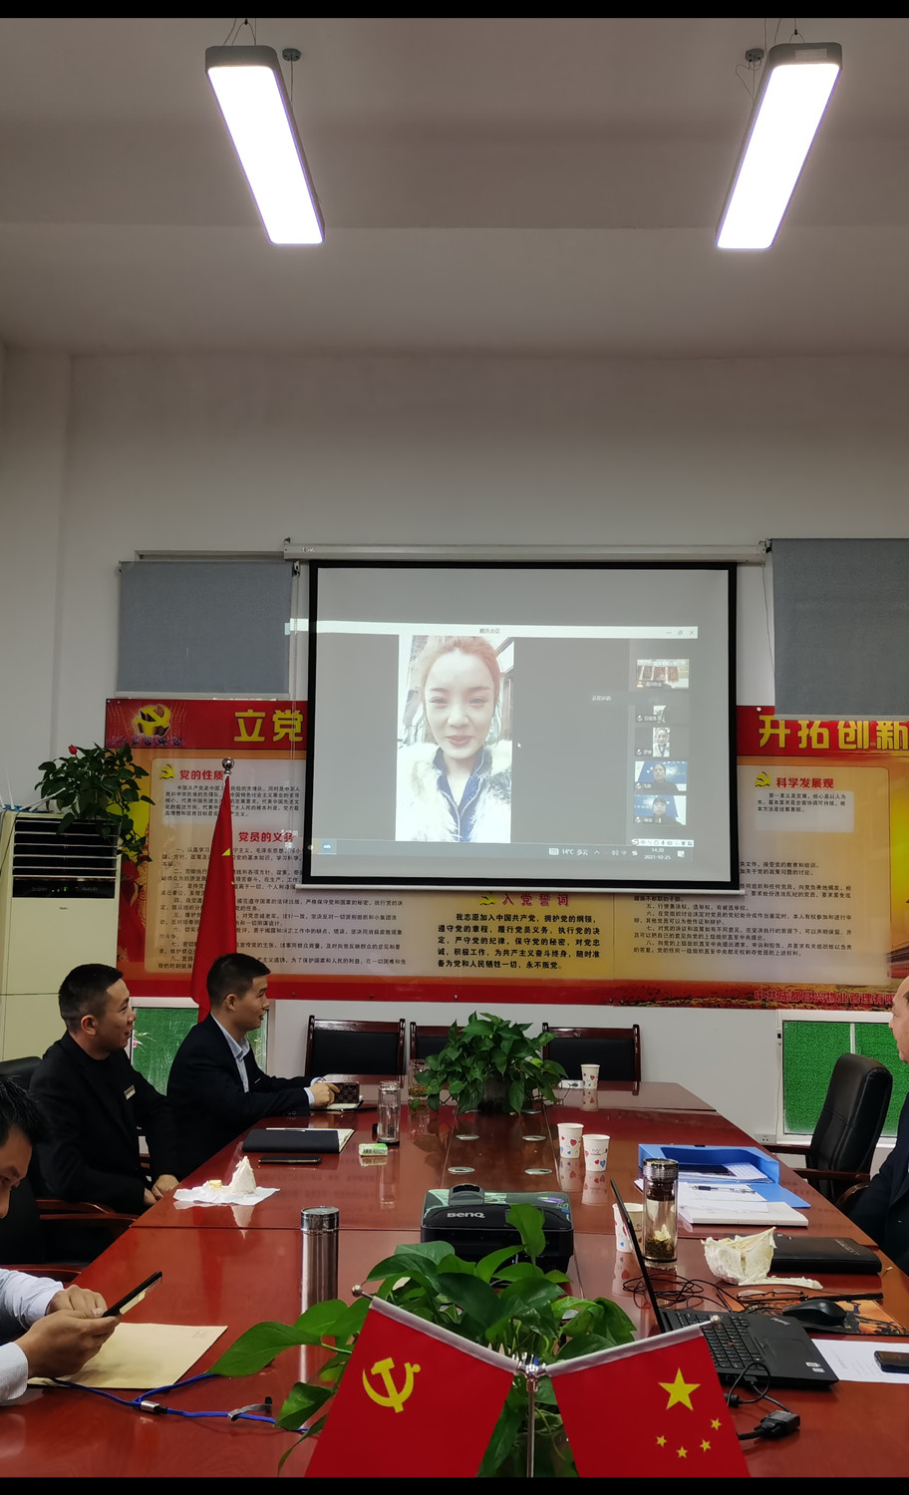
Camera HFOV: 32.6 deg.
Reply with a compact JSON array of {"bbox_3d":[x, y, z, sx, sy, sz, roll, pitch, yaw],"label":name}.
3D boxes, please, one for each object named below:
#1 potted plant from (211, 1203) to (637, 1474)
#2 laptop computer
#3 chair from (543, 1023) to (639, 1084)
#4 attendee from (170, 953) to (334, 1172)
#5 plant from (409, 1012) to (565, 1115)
[{"bbox_3d":[-0.032,0.712,1.760,0.460,0.360,0.420,1,-6,2],"label":"potted plant"},{"bbox_3d":[0.420,0.857,2.487,0.310,0.225,0.340,0,-6,7],"label":"laptop computer"},{"bbox_3d":[0.625,1.710,6.918,0.480,0.890,0.560,1,-5,1],"label":"chair"},{"bbox_3d":[-0.665,1.335,5.208,0.630,1.285,0.520,1,-5,-4],"label":"attendee"},{"bbox_3d":[0.123,1.081,5.353,0.530,0.330,0.480,1,-5,2],"label":"plant"}]

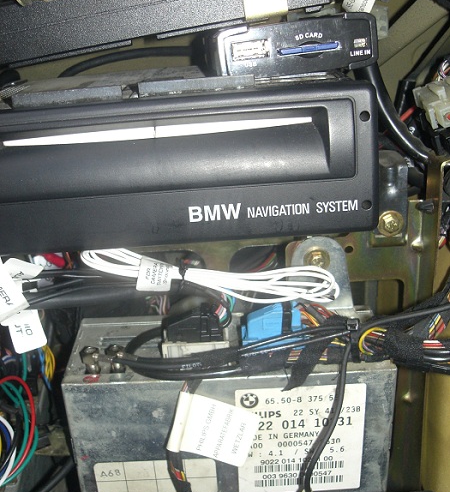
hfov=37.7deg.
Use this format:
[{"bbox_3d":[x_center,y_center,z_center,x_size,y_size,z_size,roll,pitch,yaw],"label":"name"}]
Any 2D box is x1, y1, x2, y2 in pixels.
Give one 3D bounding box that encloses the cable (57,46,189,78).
[{"bbox_3d":[-0.049,-0.091,0.325,0.065,0.013,0.018,-6,22,-2],"label":"cable"}]

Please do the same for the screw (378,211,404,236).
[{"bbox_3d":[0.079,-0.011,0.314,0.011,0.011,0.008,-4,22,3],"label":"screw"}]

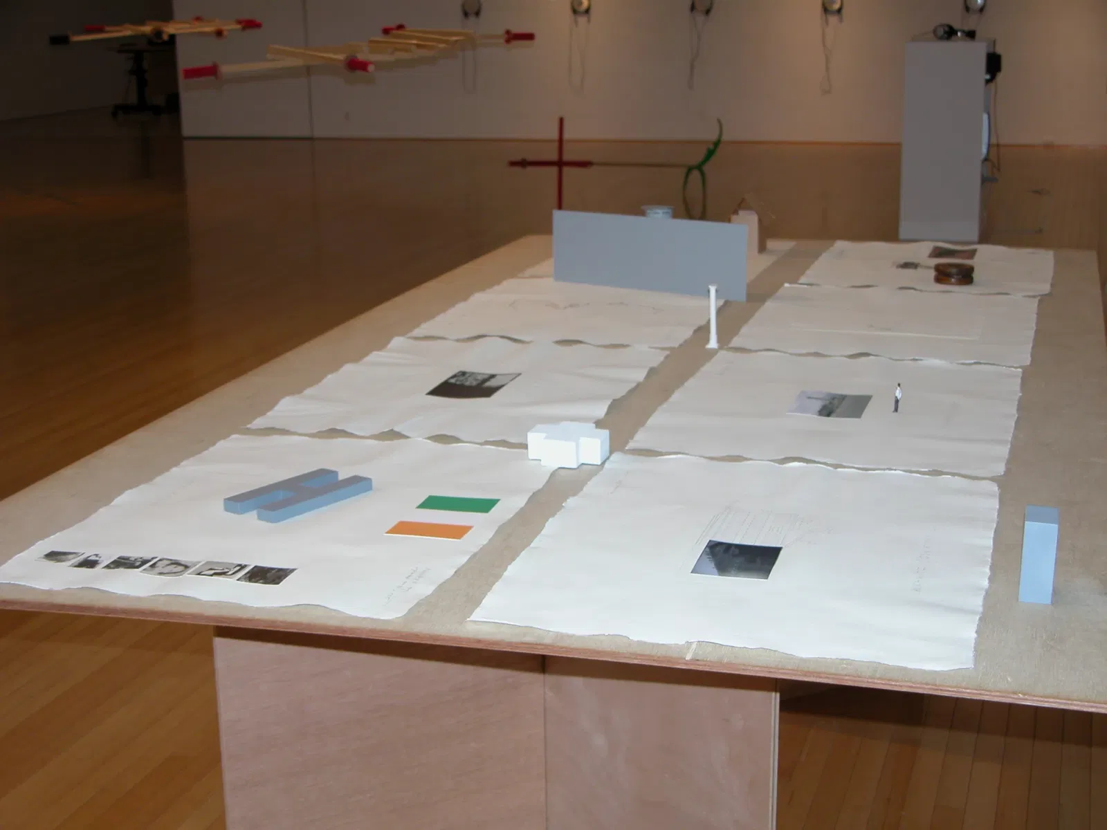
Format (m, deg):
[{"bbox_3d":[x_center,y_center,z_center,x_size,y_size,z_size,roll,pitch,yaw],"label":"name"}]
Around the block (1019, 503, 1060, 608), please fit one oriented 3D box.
[{"bbox_3d":[0.572,0.164,2.181,0.037,0.097,0.070,4,14,16],"label":"block"}]

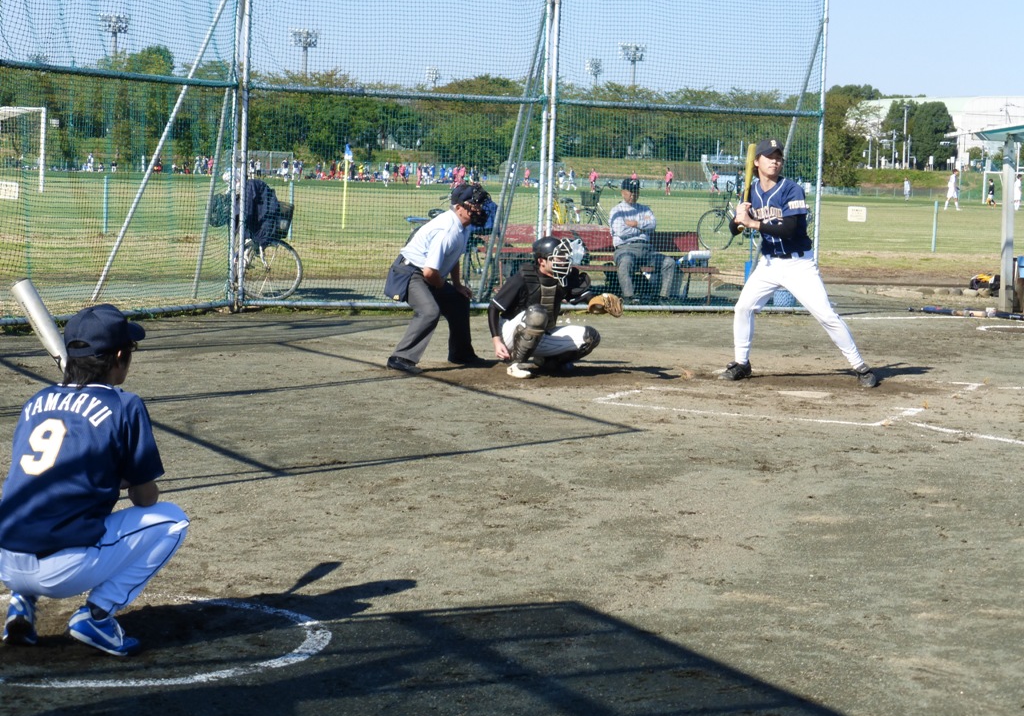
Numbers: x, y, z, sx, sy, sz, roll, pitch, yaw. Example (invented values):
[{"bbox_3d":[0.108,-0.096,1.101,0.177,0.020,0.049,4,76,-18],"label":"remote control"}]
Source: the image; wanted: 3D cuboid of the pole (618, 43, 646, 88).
[{"bbox_3d":[22.687,-46.033,440.000,5.200,27.000,2.000,1,5,-11],"label":"pole"}]

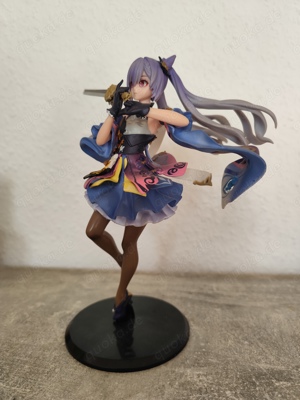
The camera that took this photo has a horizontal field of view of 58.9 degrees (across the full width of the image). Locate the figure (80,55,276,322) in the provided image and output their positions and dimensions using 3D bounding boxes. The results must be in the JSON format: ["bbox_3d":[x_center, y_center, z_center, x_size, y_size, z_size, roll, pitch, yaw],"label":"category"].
[{"bbox_3d":[0.011,-0.006,0.244,0.175,0.234,0.117,4,7,33],"label":"figure"}]

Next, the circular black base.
[{"bbox_3d":[-0.020,0.115,0.245,0.111,0.006,0.111,0,6,0],"label":"circular black base"}]

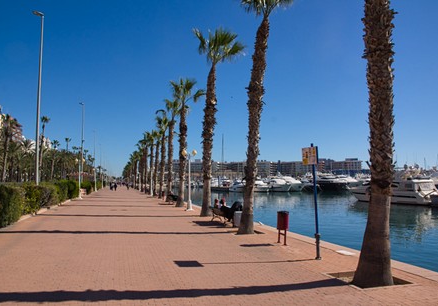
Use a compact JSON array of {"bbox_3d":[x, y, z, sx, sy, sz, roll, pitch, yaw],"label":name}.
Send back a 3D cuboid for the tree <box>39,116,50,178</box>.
[{"bbox_3d":[-34.389,0.059,67.399,1.900,14.963,1.900,-1,-5,0],"label":"tree"}]

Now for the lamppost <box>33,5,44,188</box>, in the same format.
[{"bbox_3d":[-11.512,-2.857,22.045,0.800,12.750,0.350,1,-5,-16],"label":"lamppost"}]

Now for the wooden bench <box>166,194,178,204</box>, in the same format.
[{"bbox_3d":[-3.809,3.720,28.610,0.650,0.820,1.750,1,-5,-16],"label":"wooden bench"}]

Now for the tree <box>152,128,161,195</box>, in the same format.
[{"bbox_3d":[-8.135,1.319,44.867,1.800,8.570,1.800,1,-5,-16],"label":"tree"}]

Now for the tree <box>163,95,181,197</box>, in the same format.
[{"bbox_3d":[-4.259,-0.350,31.917,2.000,9.750,2.000,1,-5,-16],"label":"tree"}]

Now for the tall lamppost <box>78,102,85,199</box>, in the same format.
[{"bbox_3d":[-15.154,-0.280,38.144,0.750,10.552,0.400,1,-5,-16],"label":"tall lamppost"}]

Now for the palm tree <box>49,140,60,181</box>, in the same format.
[{"bbox_3d":[-35.261,2.709,73.570,1.900,10.691,1.900,-1,-5,0],"label":"palm tree"}]

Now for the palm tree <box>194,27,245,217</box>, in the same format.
[{"bbox_3d":[0.000,-1.813,18.744,2.700,10.380,2.600,0,-5,0],"label":"palm tree"}]

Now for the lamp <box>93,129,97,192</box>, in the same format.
[{"bbox_3d":[-25.270,1.539,70.530,0.900,12.400,0.400,1,-5,-16],"label":"lamp"}]

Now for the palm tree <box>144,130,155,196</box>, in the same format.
[{"bbox_3d":[-10.265,1.424,50.910,1.900,9.580,1.900,1,-5,-16],"label":"palm tree"}]

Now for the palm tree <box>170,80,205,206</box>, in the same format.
[{"bbox_3d":[-2.504,-0.804,25.240,2.300,9.271,2.300,1,-5,-16],"label":"palm tree"}]

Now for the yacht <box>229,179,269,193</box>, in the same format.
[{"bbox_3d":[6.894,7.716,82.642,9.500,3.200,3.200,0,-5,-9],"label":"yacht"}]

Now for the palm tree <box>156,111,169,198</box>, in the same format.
[{"bbox_3d":[-6.297,0.192,38.418,1.800,9.770,1.800,1,-5,-16],"label":"palm tree"}]

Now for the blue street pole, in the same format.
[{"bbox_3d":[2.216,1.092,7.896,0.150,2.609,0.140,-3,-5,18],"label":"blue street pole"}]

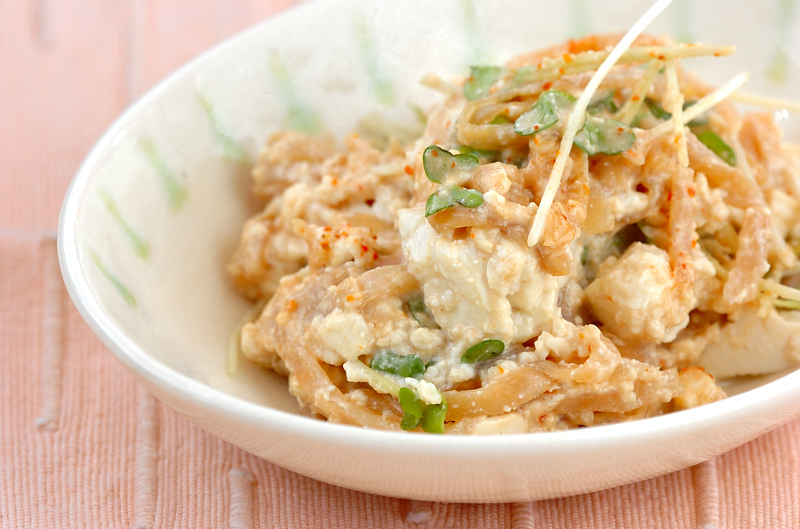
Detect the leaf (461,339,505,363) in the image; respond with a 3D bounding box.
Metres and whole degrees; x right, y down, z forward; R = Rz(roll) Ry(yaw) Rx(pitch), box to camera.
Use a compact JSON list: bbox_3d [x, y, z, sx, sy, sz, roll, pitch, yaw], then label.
[{"bbox_3d":[0.015,0.016,1.200,0.008,0.002,0.005,-22,40,0],"label":"leaf"}]

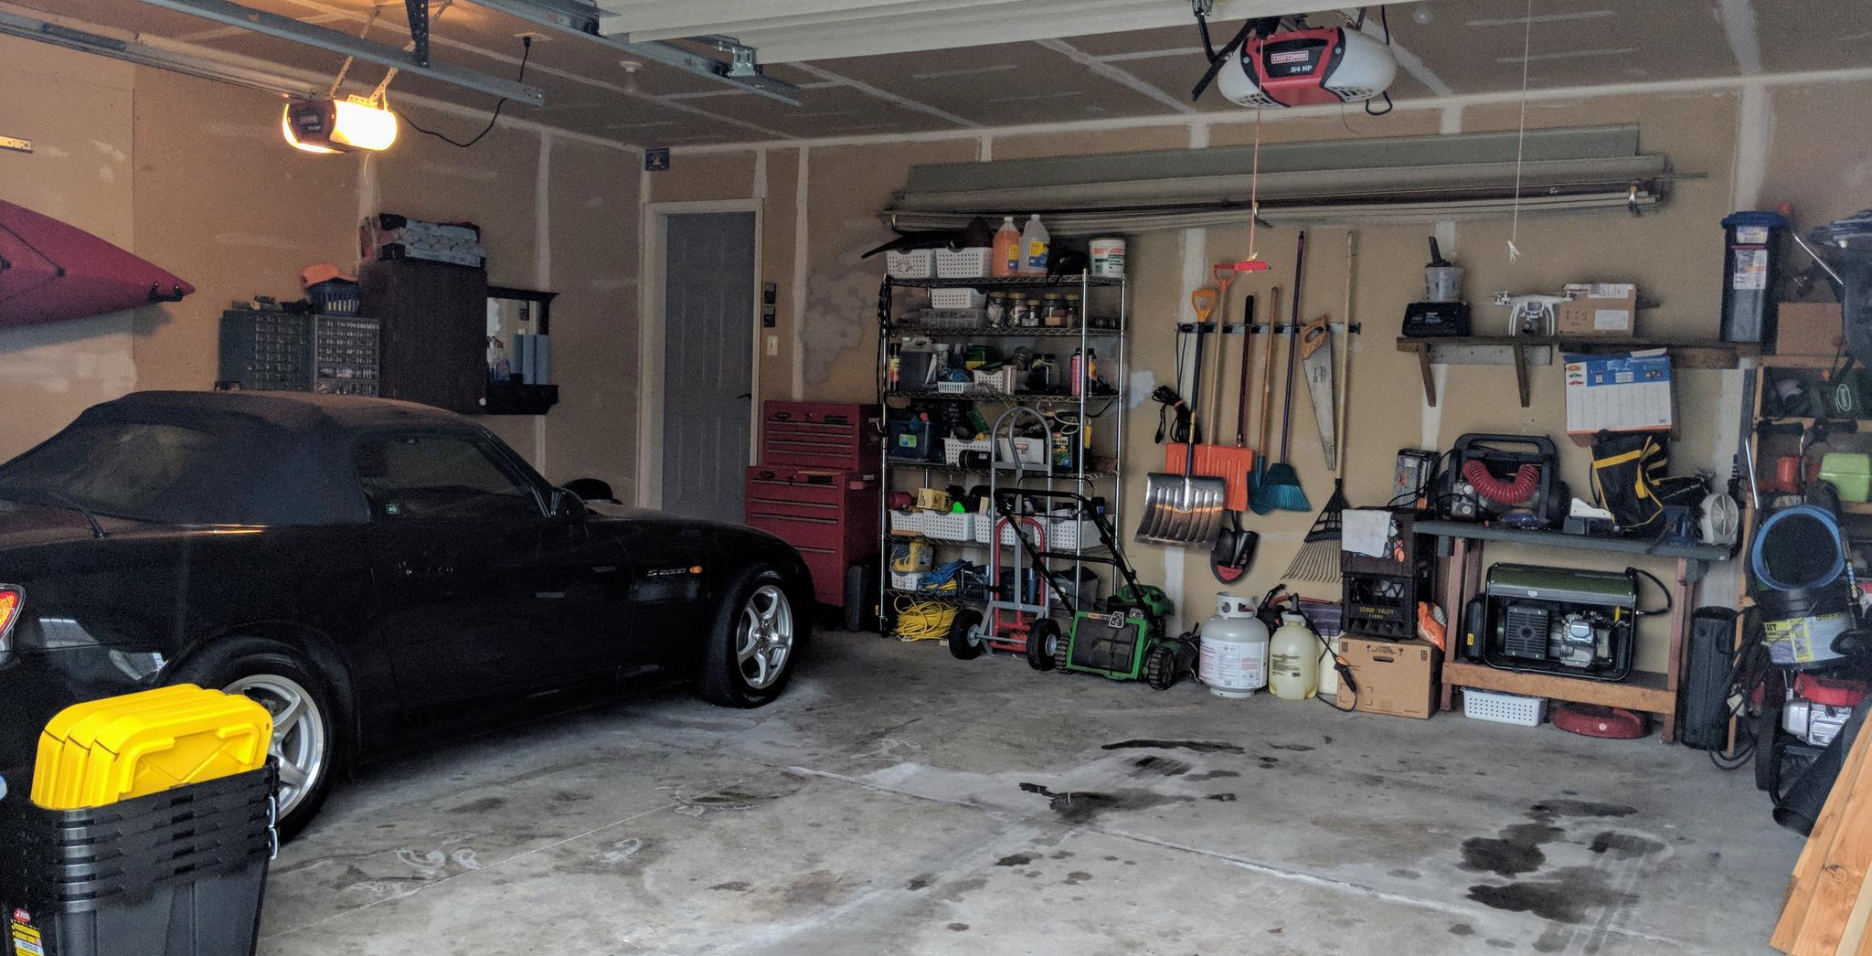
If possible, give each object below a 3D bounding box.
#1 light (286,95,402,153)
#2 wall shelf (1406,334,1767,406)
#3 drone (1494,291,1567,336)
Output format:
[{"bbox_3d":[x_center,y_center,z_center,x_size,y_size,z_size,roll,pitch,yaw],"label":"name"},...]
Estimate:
[{"bbox_3d":[-2.258,-1.345,5.556,0.360,0.175,0.280,4,4,31],"label":"light"},{"bbox_3d":[2.848,-0.463,6.580,1.460,0.300,0.310,4,4,31],"label":"wall shelf"},{"bbox_3d":[2.624,-0.717,6.423,0.285,0.195,0.285,3,4,14],"label":"drone"}]

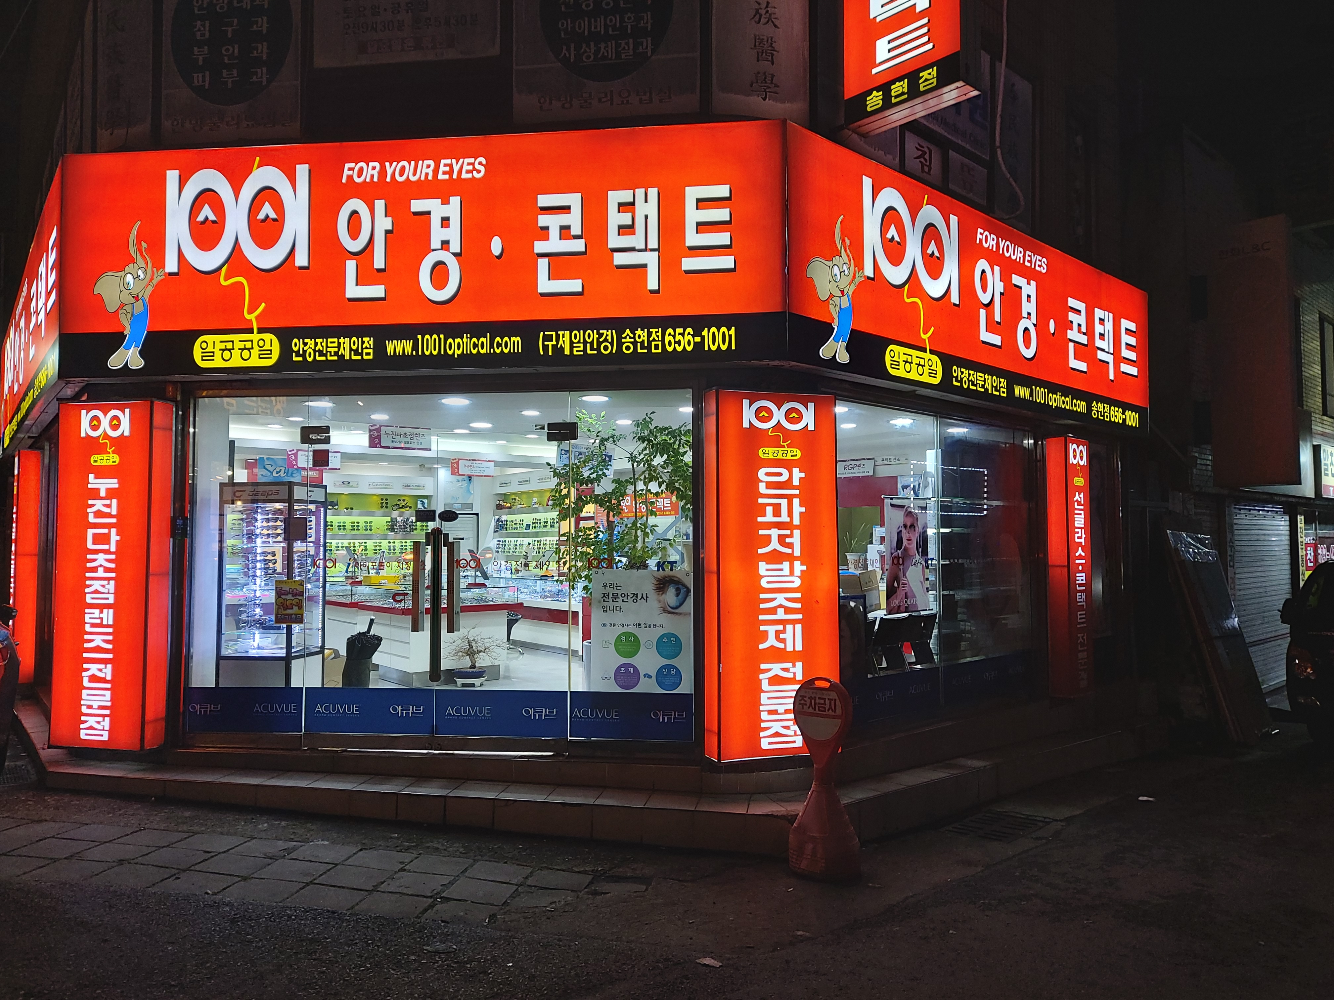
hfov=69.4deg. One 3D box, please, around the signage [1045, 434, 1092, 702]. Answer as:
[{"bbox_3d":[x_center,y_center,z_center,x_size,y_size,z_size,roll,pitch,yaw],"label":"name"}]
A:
[{"bbox_3d":[3.586,0.593,8.574,0.431,2.274,0.181,2,-4,-40],"label":"signage"}]

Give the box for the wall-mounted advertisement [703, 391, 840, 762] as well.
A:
[{"bbox_3d":[0.664,0.459,6.073,0.826,2.272,0.217,1,-3,-19],"label":"wall-mounted advertisement"}]

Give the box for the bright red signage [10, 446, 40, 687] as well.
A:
[{"bbox_3d":[-6.240,0.636,9.363,0.162,2.207,0.445,2,-4,-39],"label":"bright red signage"}]

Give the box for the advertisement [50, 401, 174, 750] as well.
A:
[{"bbox_3d":[-3.692,0.484,6.409,0.740,2.280,0.203,-1,-3,15],"label":"advertisement"}]

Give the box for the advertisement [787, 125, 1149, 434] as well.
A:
[{"bbox_3d":[2.726,-1.492,7.878,5.636,1.486,0.181,2,-4,-43],"label":"advertisement"}]

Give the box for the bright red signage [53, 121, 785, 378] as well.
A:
[{"bbox_3d":[-1.642,-1.571,6.251,4.788,1.503,0.181,0,-3,6],"label":"bright red signage"}]

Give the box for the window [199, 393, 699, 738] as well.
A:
[{"bbox_3d":[-1.492,0.414,6.246,3.341,2.209,0.057,0,-3,6],"label":"window"}]

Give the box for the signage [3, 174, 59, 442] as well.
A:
[{"bbox_3d":[-6.116,-1.403,9.312,0.181,1.492,7.119,2,-4,-37],"label":"signage"}]

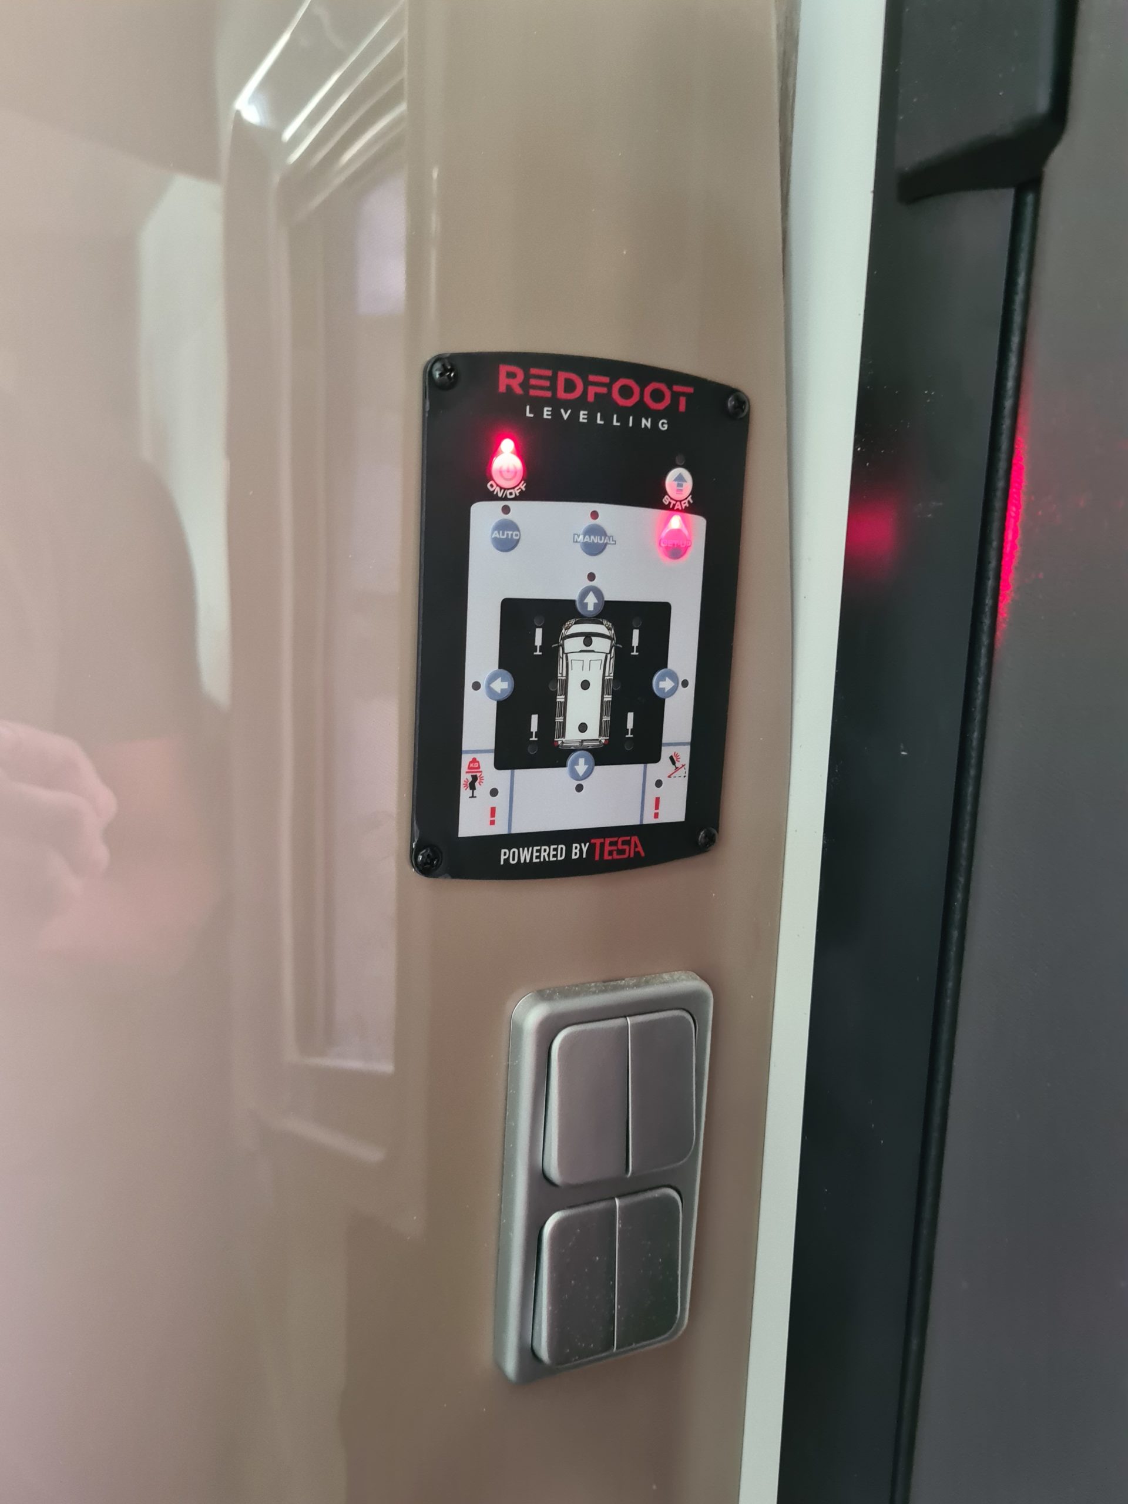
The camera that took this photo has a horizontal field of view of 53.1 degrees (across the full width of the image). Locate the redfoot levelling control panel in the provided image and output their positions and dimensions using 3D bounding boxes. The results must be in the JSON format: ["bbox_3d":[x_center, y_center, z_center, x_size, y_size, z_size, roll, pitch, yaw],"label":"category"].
[{"bbox_3d":[0.006,-0.030,0.278,0.086,0.127,0.005,-2,12,-25],"label":"redfoot levelling control panel"}]

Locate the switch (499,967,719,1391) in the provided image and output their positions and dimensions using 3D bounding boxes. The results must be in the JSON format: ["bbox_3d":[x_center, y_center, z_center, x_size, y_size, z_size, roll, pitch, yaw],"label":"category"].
[{"bbox_3d":[0.013,0.116,0.306,0.057,0.110,0.015,-2,12,-25],"label":"switch"}]

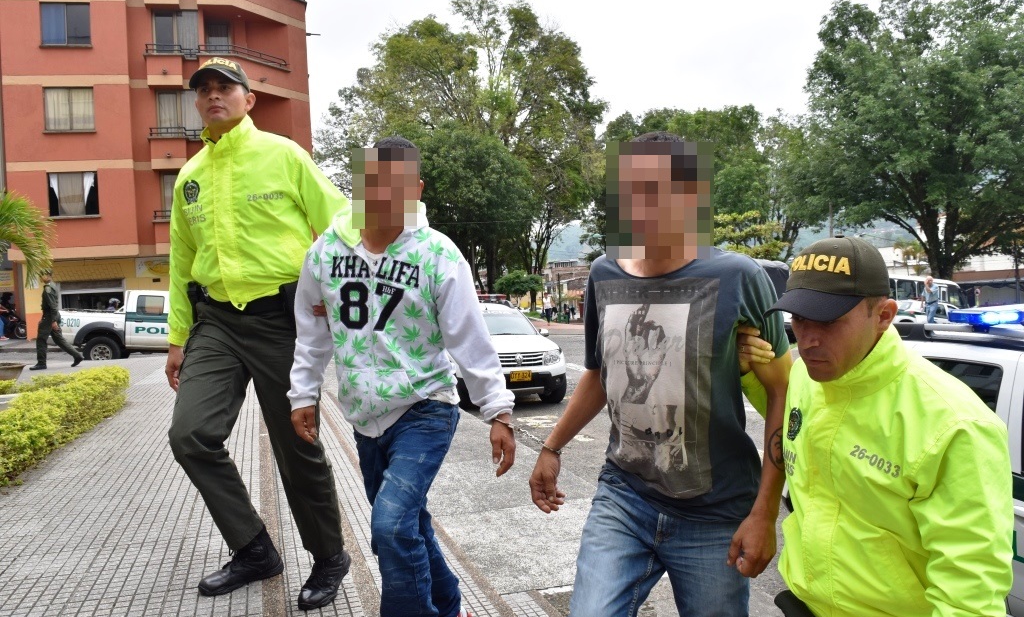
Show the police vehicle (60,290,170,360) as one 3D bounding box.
[{"bbox_3d":[-7.600,0.500,17.500,5.050,1.750,1.830,-1,0,-10],"label":"police vehicle"}]

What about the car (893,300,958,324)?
[{"bbox_3d":[16.300,0.460,29.500,4.200,1.480,1.720,-3,0,-15],"label":"car"}]

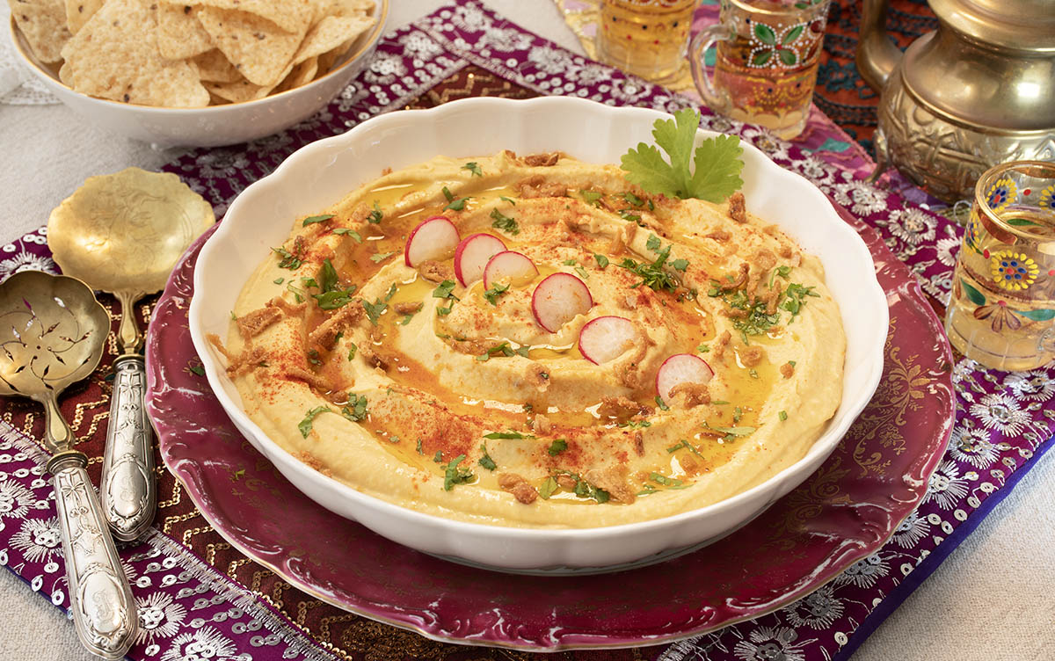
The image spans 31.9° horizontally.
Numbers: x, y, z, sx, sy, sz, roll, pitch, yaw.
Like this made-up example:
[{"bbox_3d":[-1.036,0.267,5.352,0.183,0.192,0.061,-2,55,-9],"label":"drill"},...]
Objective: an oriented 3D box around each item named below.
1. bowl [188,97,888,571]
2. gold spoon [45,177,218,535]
[{"bbox_3d":[0.004,0.002,0.675,0.250,0.050,0.250,1,40,-1],"label":"bowl"},{"bbox_3d":[-0.152,0.001,0.707,0.067,0.026,0.207,-4,40,-7],"label":"gold spoon"}]

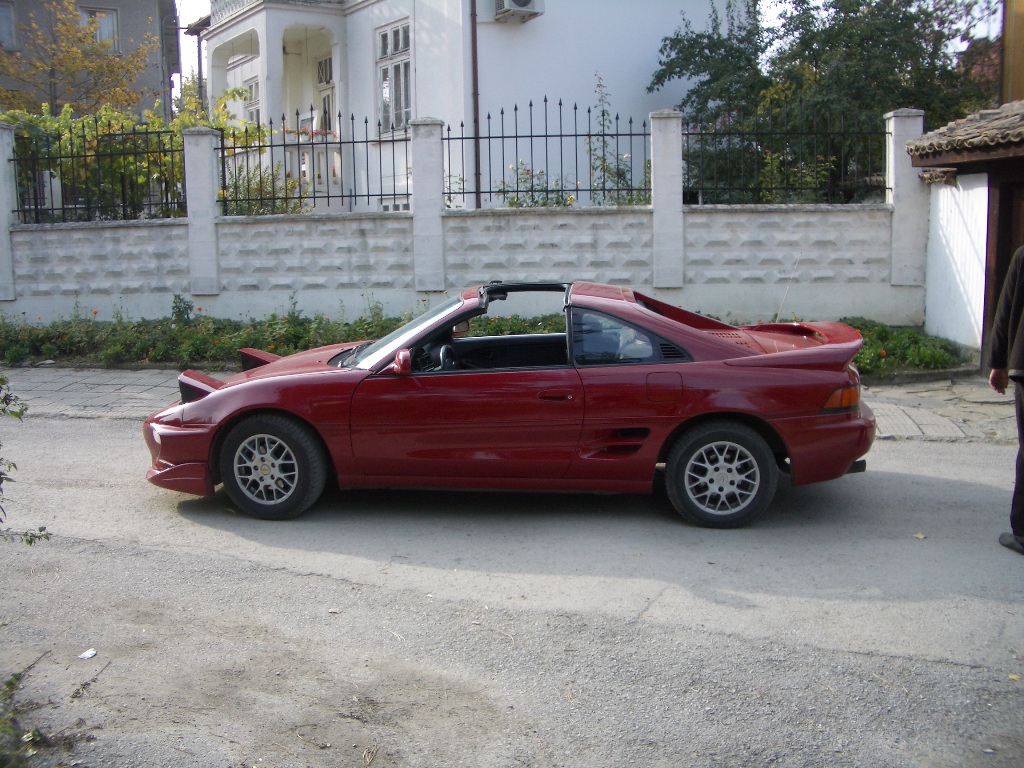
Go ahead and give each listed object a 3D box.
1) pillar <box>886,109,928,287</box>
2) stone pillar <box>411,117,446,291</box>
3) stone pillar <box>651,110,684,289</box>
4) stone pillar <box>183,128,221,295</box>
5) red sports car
[{"bbox_3d":[4.434,-2.095,11.666,0.360,1.948,0.360,0,10,3],"label":"pillar"},{"bbox_3d":[-0.931,-2.073,11.964,0.360,1.967,0.360,0,10,6],"label":"stone pillar"},{"bbox_3d":[1.764,-2.078,11.665,0.360,1.959,0.360,0,10,4],"label":"stone pillar"},{"bbox_3d":[-3.692,-2.082,12.512,0.360,1.982,0.360,0,10,7],"label":"stone pillar"},{"bbox_3d":[-0.074,0.017,6.123,4.200,1.240,1.750,0,10,7],"label":"red sports car"}]

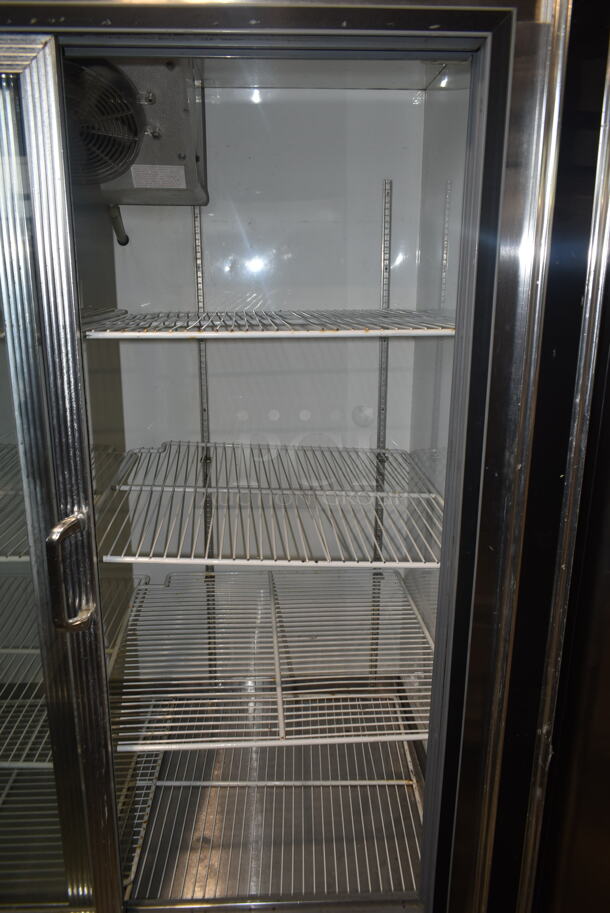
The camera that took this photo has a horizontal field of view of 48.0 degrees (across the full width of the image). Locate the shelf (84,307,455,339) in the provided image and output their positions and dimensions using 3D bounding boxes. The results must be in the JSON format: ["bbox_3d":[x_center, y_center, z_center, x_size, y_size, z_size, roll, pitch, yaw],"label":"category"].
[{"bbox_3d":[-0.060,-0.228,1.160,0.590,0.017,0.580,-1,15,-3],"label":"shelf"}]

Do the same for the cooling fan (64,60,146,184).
[{"bbox_3d":[-0.361,-0.549,1.119,0.200,0.200,0.065,-1,15,-3],"label":"cooling fan"}]

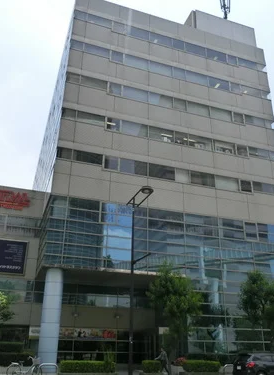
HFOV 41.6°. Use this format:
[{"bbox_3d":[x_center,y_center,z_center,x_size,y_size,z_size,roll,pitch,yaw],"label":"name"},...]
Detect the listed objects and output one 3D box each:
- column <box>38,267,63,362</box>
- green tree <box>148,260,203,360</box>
[{"bbox_3d":[-5.979,9.189,25.313,1.250,6.790,1.250,9,-25,-17],"label":"column"},{"bbox_3d":[2.729,9.253,26.196,3.800,7.561,3.700,1,-24,0],"label":"green tree"}]

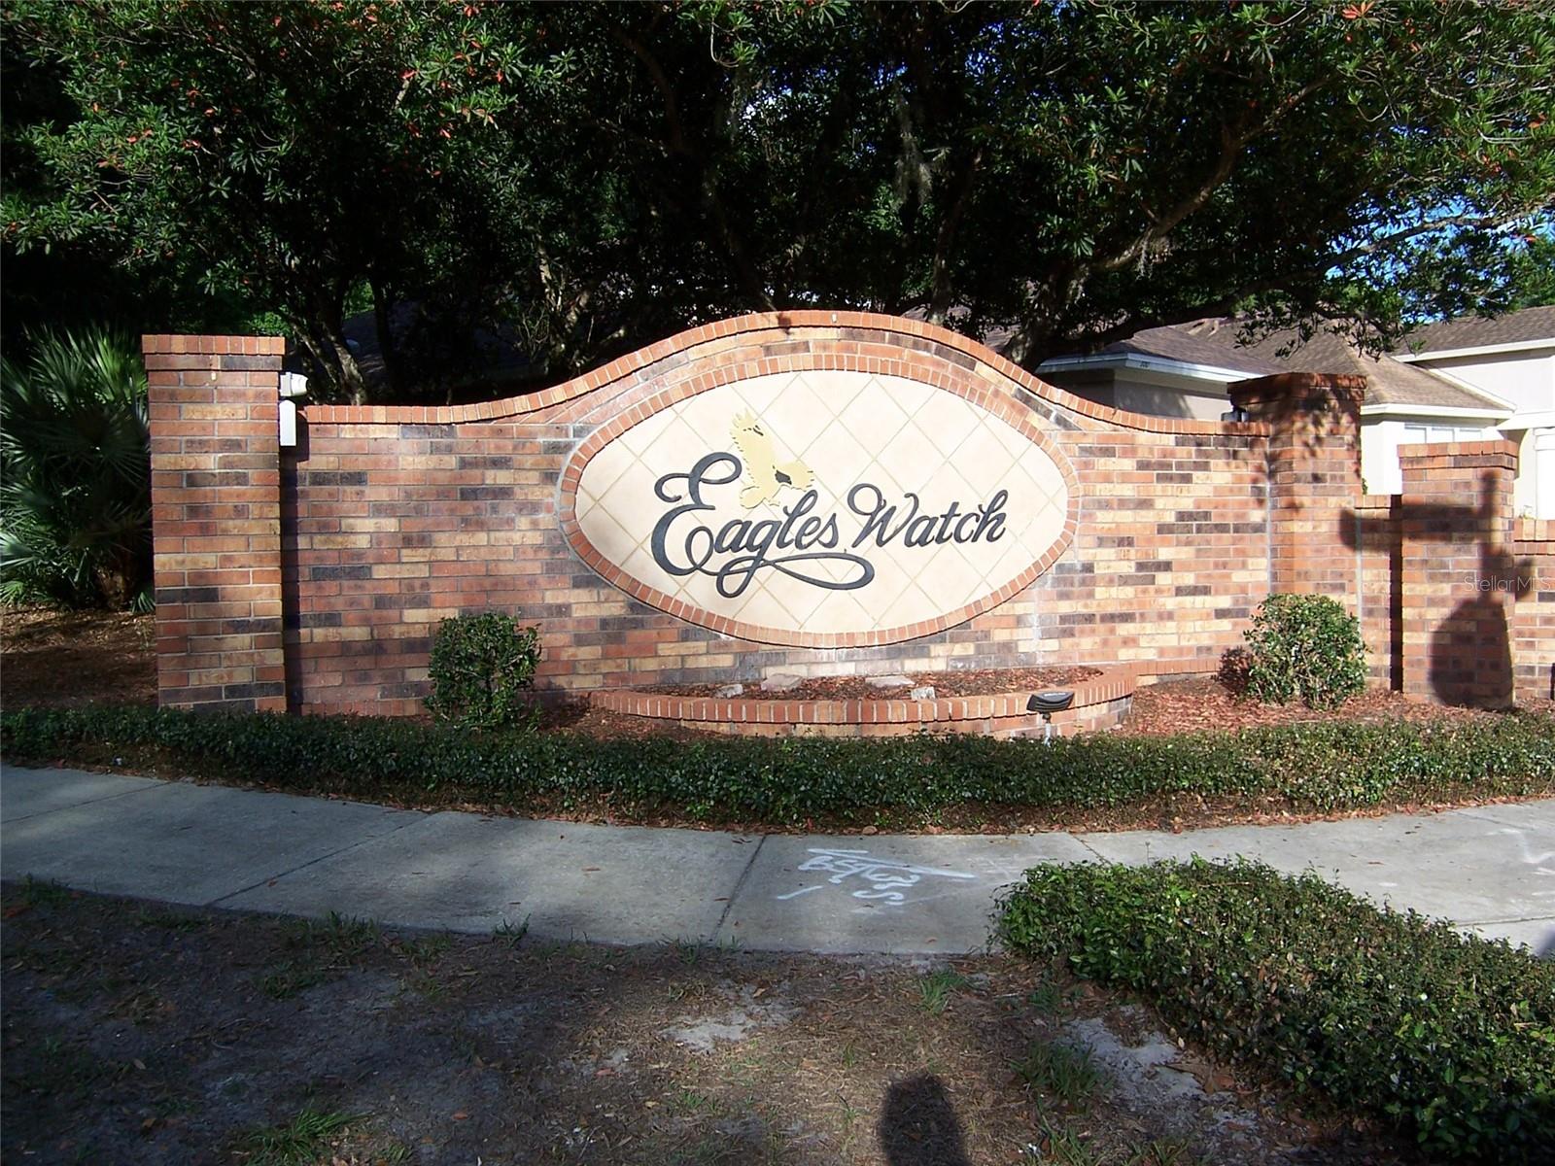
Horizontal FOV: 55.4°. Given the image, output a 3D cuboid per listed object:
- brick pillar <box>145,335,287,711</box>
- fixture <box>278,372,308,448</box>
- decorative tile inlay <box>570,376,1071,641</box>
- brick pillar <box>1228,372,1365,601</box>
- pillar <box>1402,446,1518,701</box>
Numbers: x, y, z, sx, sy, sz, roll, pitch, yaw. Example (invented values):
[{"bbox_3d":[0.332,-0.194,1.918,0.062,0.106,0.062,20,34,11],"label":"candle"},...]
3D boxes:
[{"bbox_3d":[-2.800,-0.279,7.512,0.635,1.847,0.635,-1,2,-15],"label":"brick pillar"},{"bbox_3d":[-2.430,-0.870,7.459,0.124,0.378,0.130,-1,2,-15],"label":"fixture"},{"bbox_3d":[0.349,-0.443,8.533,3.227,1.613,0.100,-2,2,-22],"label":"decorative tile inlay"},{"bbox_3d":[3.570,-0.353,10.190,0.635,2.077,0.635,-2,2,-23],"label":"brick pillar"},{"bbox_3d":[4.465,-0.057,9.714,0.635,1.701,0.635,0,2,33],"label":"pillar"}]

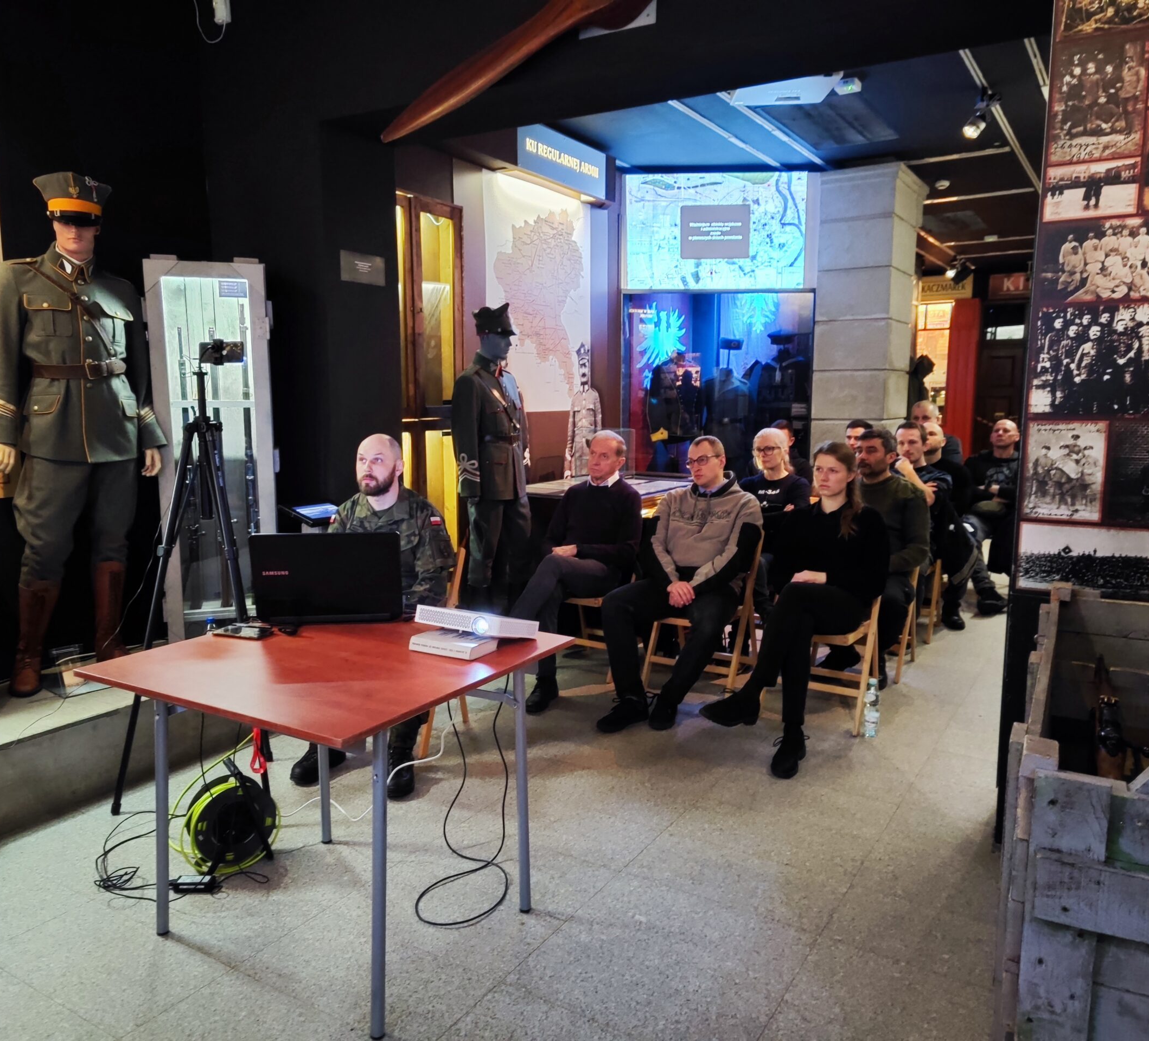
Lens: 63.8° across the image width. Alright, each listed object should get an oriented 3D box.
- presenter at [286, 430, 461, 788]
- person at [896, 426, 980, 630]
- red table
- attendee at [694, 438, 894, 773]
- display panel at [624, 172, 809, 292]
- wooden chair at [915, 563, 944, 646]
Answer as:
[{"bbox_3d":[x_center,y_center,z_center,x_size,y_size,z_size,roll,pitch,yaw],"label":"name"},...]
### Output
[{"bbox_3d":[-0.758,0.300,3.599,0.617,1.264,0.869,2,8,12],"label":"presenter"},{"bbox_3d":[2.094,0.041,5.541,0.546,1.264,0.910,5,9,31],"label":"person"},{"bbox_3d":[-0.600,0.706,2.410,0.878,0.741,0.859,5,9,31],"label":"red table"},{"bbox_3d":[0.992,0.285,3.862,0.566,1.223,0.991,5,9,34],"label":"attendee"},{"bbox_3d":[1.110,-2.264,7.255,1.408,0.897,0.050,1,8,5],"label":"display panel"},{"bbox_3d":[1.907,0.267,5.390,0.440,0.770,0.460,5,10,32],"label":"wooden chair"}]

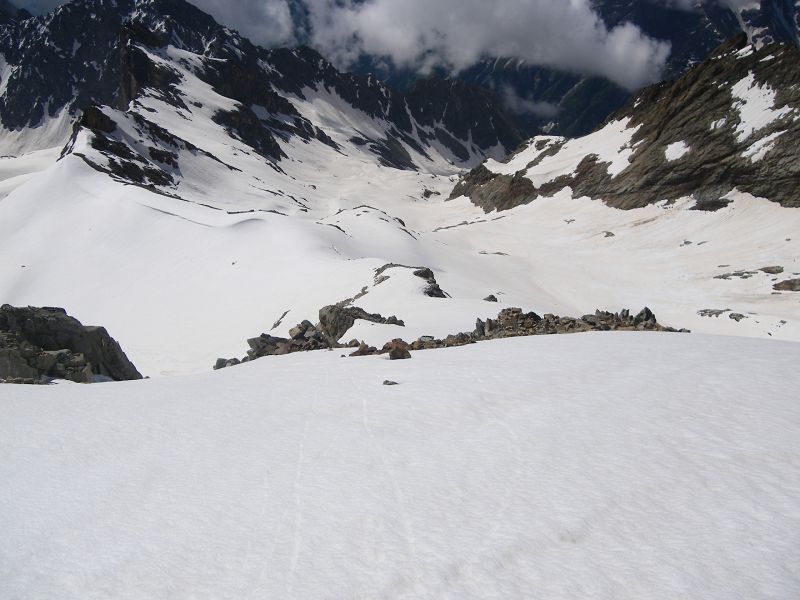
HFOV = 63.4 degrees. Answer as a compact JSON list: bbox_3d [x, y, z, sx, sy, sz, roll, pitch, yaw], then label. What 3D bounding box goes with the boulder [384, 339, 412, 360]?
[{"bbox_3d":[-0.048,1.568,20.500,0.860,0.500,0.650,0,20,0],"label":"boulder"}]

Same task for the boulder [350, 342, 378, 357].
[{"bbox_3d":[-1.190,1.660,21.700,0.920,0.340,0.550,0,20,0],"label":"boulder"}]

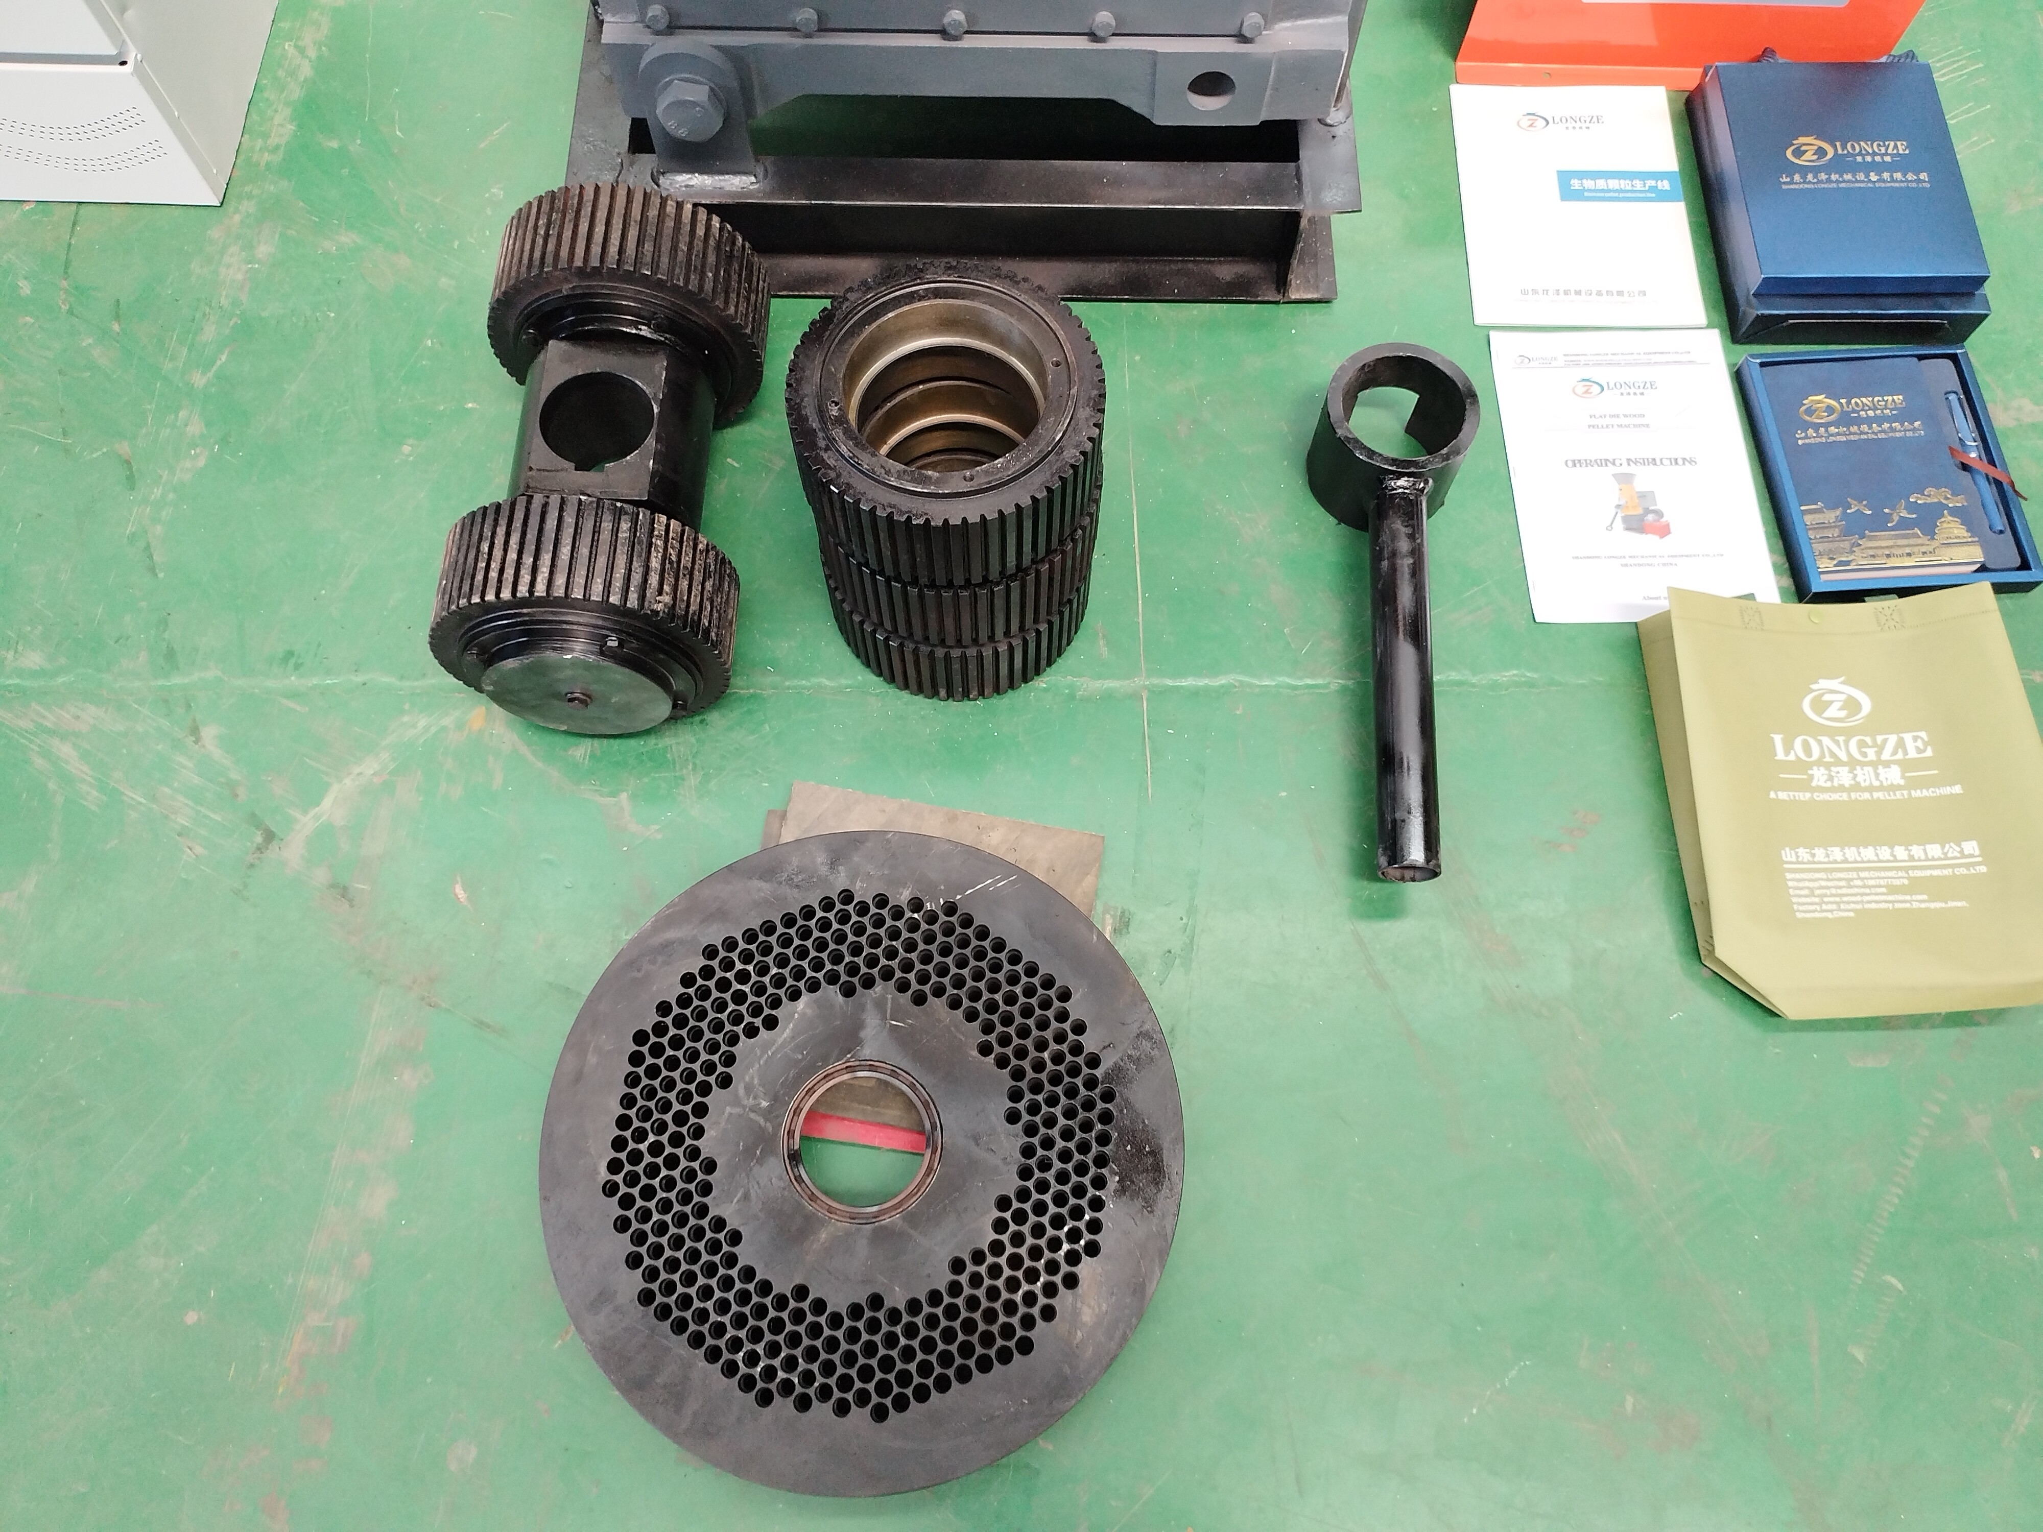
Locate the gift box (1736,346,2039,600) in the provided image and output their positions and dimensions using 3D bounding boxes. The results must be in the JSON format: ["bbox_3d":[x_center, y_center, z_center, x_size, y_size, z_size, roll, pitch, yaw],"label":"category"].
[{"bbox_3d":[0.747,-0.256,1.329,0.192,0.026,0.235,-3,67,0],"label":"gift box"}]

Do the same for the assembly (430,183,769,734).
[{"bbox_3d":[-0.329,-0.245,1.237,0.220,0.220,0.421,0,67,1],"label":"assembly"}]

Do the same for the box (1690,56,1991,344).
[{"bbox_3d":[0.747,-0.526,1.417,0.207,0.073,0.280,0,67,1],"label":"box"}]

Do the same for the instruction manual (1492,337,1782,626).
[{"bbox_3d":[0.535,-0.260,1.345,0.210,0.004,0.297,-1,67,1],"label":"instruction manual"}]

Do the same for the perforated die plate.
[{"bbox_3d":[-0.113,0.270,1.093,0.453,0.042,0.453,0,71,0],"label":"perforated die plate"}]

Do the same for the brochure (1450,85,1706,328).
[{"bbox_3d":[0.526,-0.537,1.462,0.210,0.005,0.297,1,67,2],"label":"brochure"}]

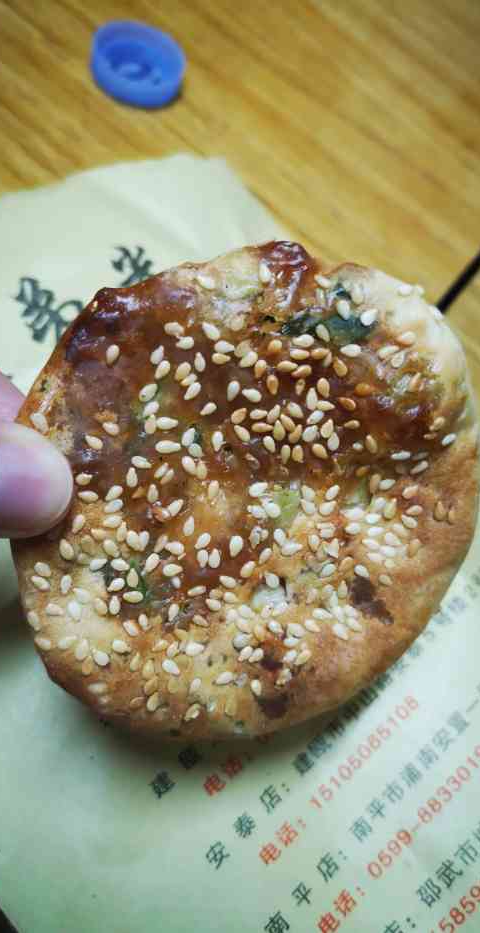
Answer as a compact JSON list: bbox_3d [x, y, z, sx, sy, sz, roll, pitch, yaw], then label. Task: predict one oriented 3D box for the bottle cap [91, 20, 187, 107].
[{"bbox_3d":[-0.036,-0.140,0.254,0.032,0.010,0.032,0,65,-18],"label":"bottle cap"}]

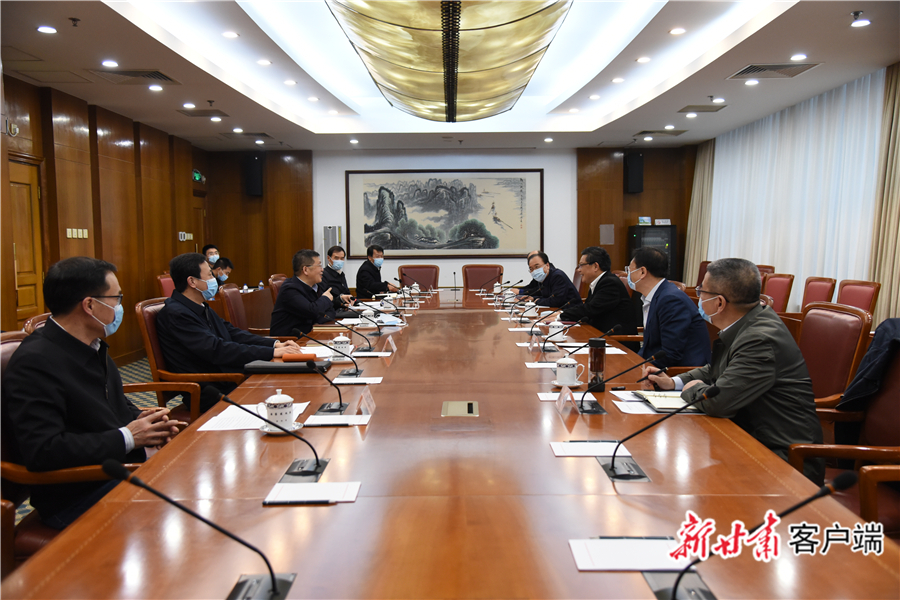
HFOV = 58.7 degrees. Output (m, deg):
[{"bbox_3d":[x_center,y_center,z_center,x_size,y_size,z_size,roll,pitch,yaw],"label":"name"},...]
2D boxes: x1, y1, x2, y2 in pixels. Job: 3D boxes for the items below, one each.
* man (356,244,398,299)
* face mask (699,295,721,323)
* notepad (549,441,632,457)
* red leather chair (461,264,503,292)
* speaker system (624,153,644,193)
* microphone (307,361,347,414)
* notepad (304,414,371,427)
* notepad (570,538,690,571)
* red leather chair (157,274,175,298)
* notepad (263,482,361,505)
[{"bbox_3d":[-0.819,0.050,9.225,0.680,1.330,0.530,1,4,18],"label":"man"},{"bbox_3d":[0.949,0.030,2.878,0.085,0.110,0.145,3,5,44],"label":"face mask"},{"bbox_3d":[0.410,0.435,2.325,0.213,0.007,0.156,-1,4,0],"label":"notepad"},{"bbox_3d":[0.457,0.036,11.467,0.610,1.055,0.680,-1,4,0],"label":"red leather chair"},{"bbox_3d":[2.789,-1.913,12.047,0.230,0.580,0.310,0,4,0],"label":"speaker system"},{"bbox_3d":[-0.429,0.302,2.860,0.110,0.215,0.360,-1,4,0],"label":"microphone"},{"bbox_3d":[-0.376,0.401,2.699,0.213,0.012,0.151,0,4,0],"label":"notepad"},{"bbox_3d":[0.339,0.476,1.511,0.213,0.012,0.151,0,4,0],"label":"notepad"},{"bbox_3d":[-2.818,0.238,8.838,0.620,1.050,0.580,0,4,0],"label":"red leather chair"},{"bbox_3d":[-0.332,0.468,1.951,0.213,0.007,0.154,-1,4,0],"label":"notepad"}]

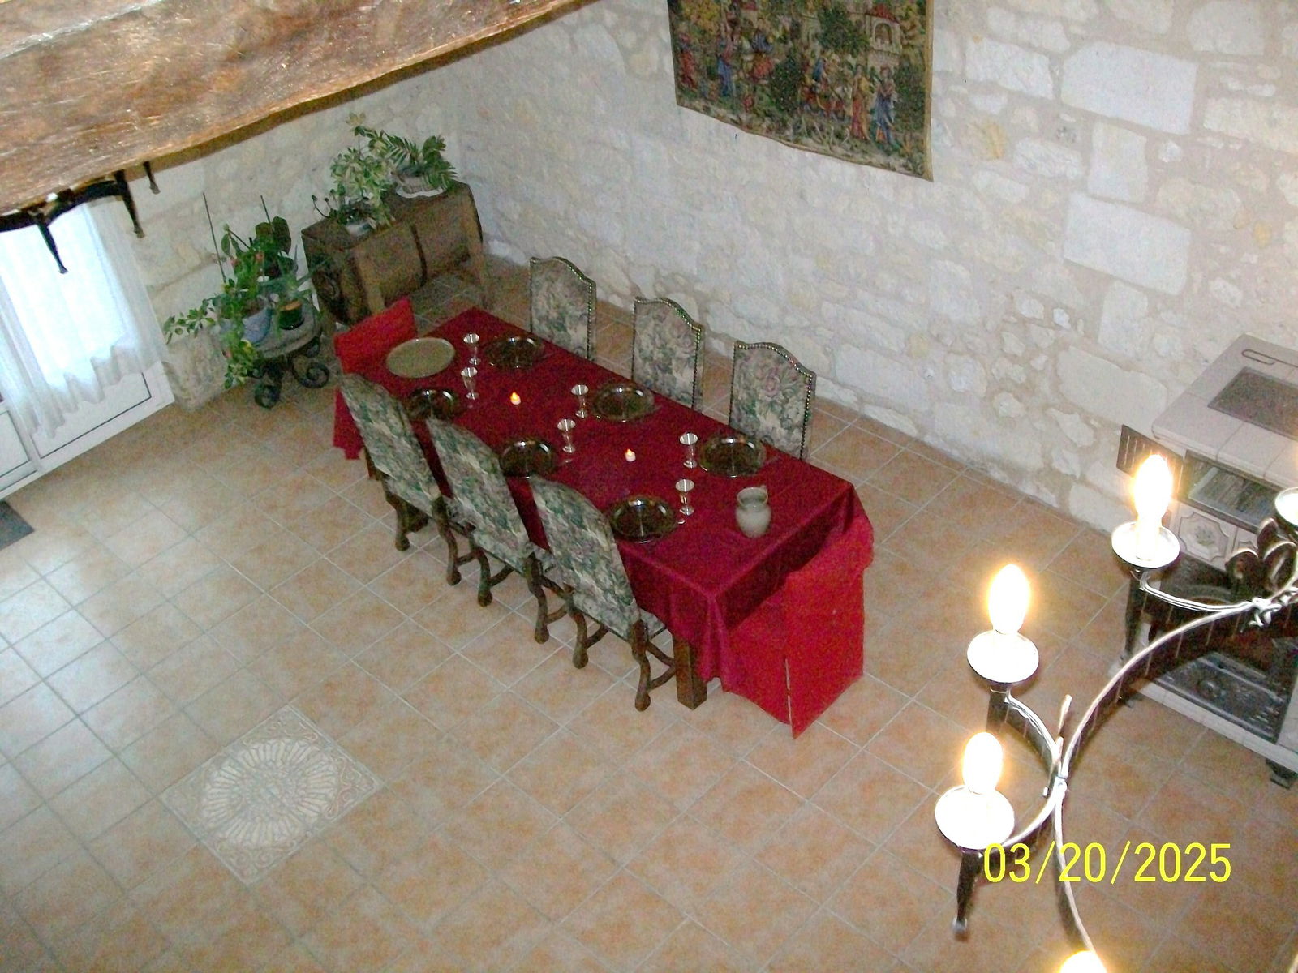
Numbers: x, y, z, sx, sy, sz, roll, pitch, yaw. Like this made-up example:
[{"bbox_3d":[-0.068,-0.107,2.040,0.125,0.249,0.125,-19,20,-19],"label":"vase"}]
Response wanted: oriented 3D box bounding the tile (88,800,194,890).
[{"bbox_3d":[-1.954,1.383,5.204,0.332,0.012,0.332,28,49,35],"label":"tile"}]

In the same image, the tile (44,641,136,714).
[{"bbox_3d":[-2.441,0.838,5.934,0.330,0.010,0.330,28,49,35],"label":"tile"}]

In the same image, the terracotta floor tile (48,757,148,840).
[{"bbox_3d":[-2.206,1.265,5.441,0.321,0.010,0.321,28,49,34],"label":"terracotta floor tile"}]

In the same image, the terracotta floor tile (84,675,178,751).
[{"bbox_3d":[-2.203,0.964,5.735,0.325,0.010,0.325,28,49,35],"label":"terracotta floor tile"}]

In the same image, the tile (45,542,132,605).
[{"bbox_3d":[-2.694,0.424,6.491,0.325,0.010,0.325,28,49,35],"label":"tile"}]

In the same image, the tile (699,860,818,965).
[{"bbox_3d":[0.388,1.529,4.831,0.321,0.010,0.321,28,49,34],"label":"tile"}]

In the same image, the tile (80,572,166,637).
[{"bbox_3d":[-2.476,0.558,6.343,0.332,0.012,0.332,28,49,35],"label":"tile"}]

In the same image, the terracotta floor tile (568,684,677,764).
[{"bbox_3d":[-0.116,0.971,5.529,0.332,0.012,0.332,28,49,35],"label":"terracotta floor tile"}]

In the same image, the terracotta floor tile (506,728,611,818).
[{"bbox_3d":[-0.347,1.145,5.395,0.321,0.010,0.321,28,49,34],"label":"terracotta floor tile"}]

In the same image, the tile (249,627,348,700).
[{"bbox_3d":[-1.534,0.776,5.906,0.325,0.010,0.325,28,49,35],"label":"tile"}]

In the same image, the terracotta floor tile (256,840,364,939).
[{"bbox_3d":[-1.253,1.470,4.965,0.330,0.010,0.330,28,49,35],"label":"terracotta floor tile"}]

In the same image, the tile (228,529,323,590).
[{"bbox_3d":[-1.800,0.362,6.511,0.332,0.012,0.332,28,49,35],"label":"tile"}]

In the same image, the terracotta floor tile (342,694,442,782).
[{"bbox_3d":[-1.052,1.033,5.523,0.325,0.010,0.325,28,49,35],"label":"terracotta floor tile"}]

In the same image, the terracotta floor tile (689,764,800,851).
[{"bbox_3d":[0.371,1.217,5.119,0.325,0.010,0.325,28,49,35],"label":"terracotta floor tile"}]

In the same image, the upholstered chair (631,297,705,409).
[{"bbox_3d":[-0.067,-0.258,6.115,0.460,1.120,0.560,28,49,35],"label":"upholstered chair"}]

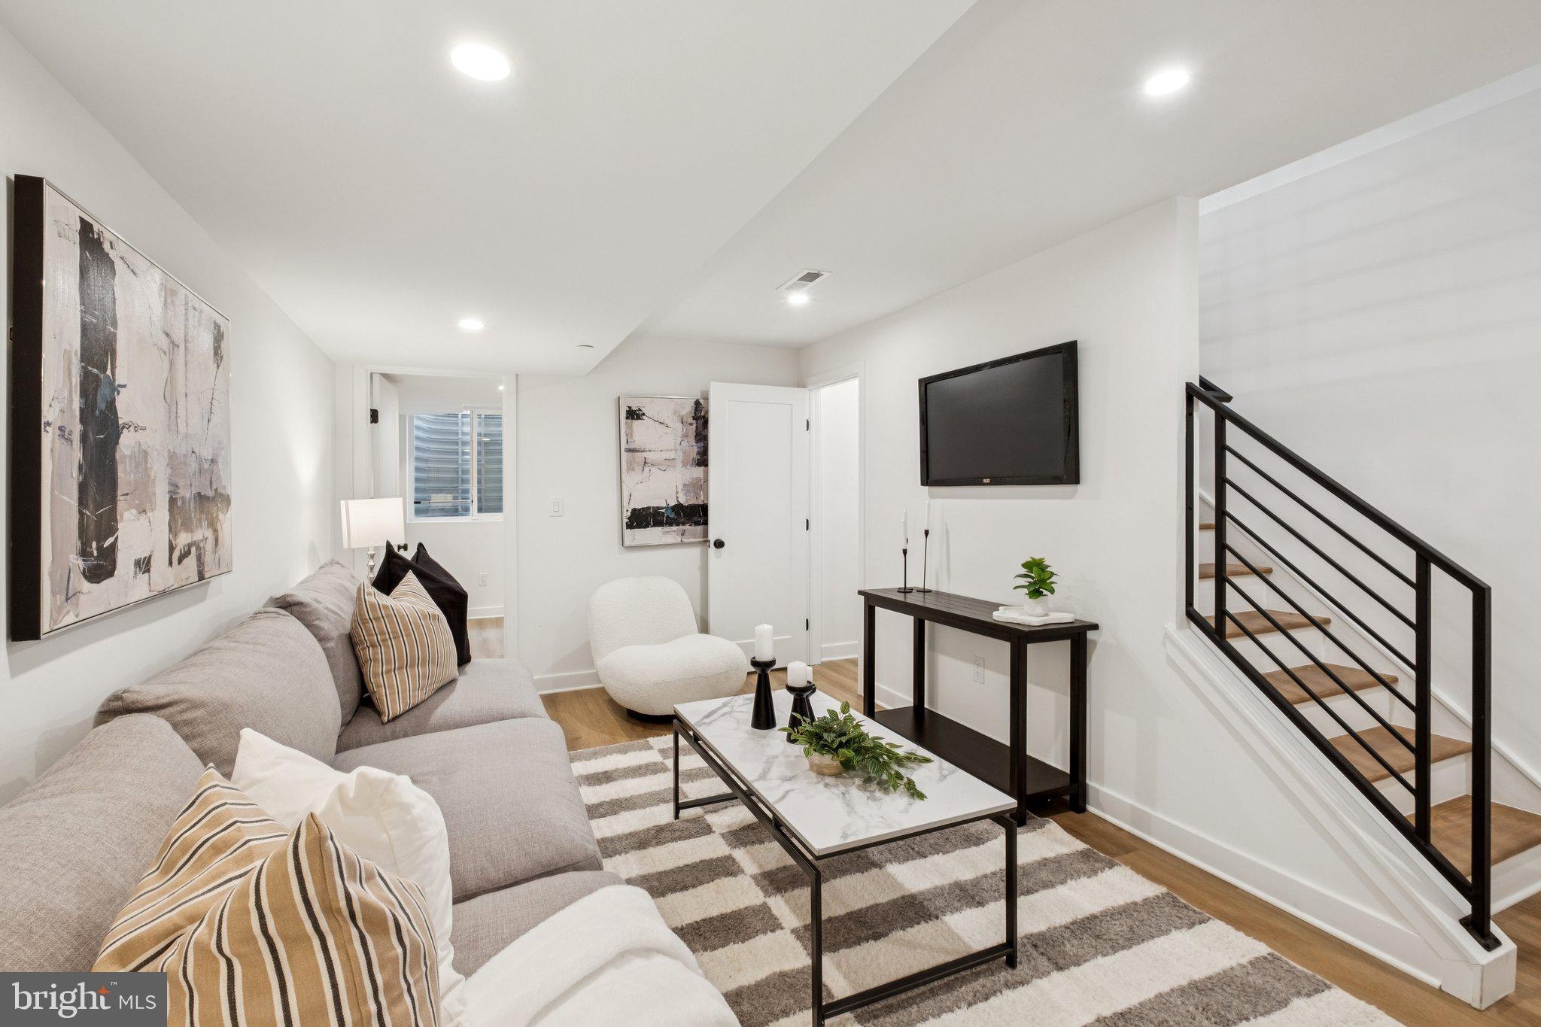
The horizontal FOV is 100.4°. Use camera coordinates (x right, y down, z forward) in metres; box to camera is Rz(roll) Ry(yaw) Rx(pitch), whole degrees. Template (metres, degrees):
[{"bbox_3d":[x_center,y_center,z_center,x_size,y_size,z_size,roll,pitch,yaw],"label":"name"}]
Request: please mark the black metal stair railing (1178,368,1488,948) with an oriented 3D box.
[{"bbox_3d":[1.693,0.312,1.985,0.080,1.550,0.790,-1,2,-24],"label":"black metal stair railing"}]

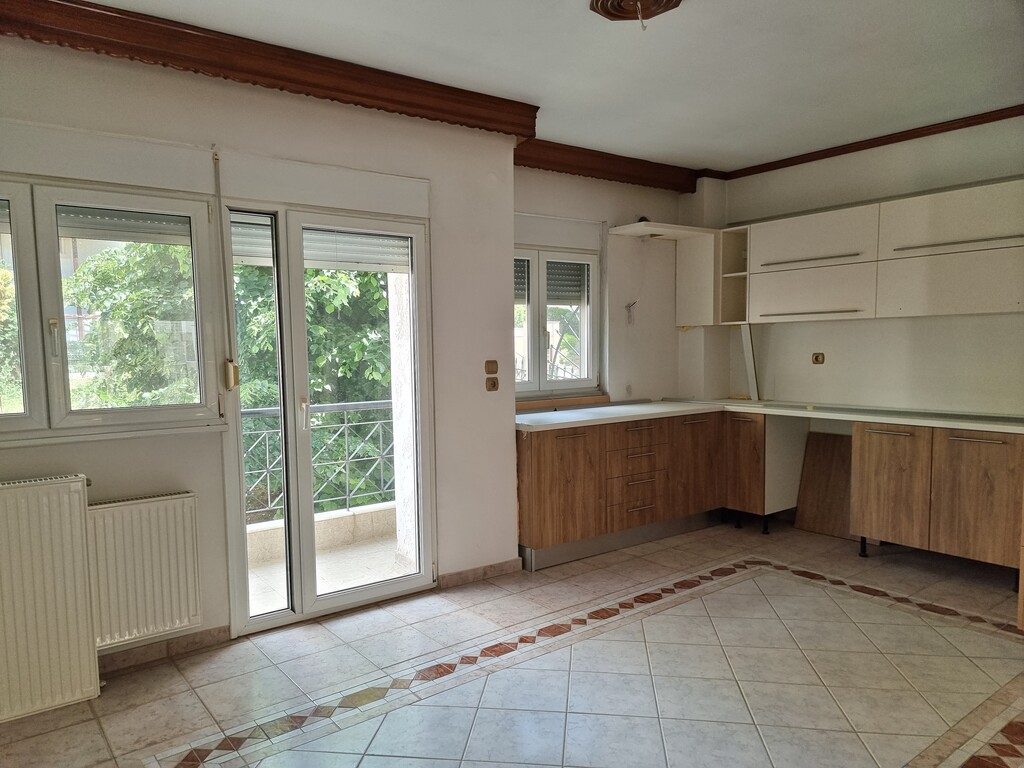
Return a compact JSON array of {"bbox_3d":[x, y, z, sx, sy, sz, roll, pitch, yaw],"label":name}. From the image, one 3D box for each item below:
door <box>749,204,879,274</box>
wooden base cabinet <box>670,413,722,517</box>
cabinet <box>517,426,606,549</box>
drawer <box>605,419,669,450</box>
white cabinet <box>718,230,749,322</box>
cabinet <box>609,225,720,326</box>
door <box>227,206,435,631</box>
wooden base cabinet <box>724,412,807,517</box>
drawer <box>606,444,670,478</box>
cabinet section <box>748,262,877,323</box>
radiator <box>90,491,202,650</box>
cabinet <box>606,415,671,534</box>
[{"bbox_3d":[2.087,-0.991,4.959,0.030,0.367,0.963,-3,4,-36],"label":"door"},{"bbox_3d":[1.172,0.565,5.383,0.591,0.721,0.580,-3,4,-36],"label":"wooden base cabinet"},{"bbox_3d":[0.203,0.623,4.681,0.616,0.721,0.580,-3,4,-36],"label":"cabinet"},{"bbox_3d":[0.724,0.328,4.971,0.595,0.183,0.460,-3,4,-36],"label":"drawer"},{"bbox_3d":[1.858,-0.834,5.561,0.350,0.729,0.267,-3,4,-36],"label":"white cabinet"},{"bbox_3d":[1.185,-0.816,5.476,0.841,0.736,0.378,-3,4,-36],"label":"cabinet"},{"bbox_3d":[-0.920,0.156,3.747,1.134,2.084,0.080,-3,4,-36],"label":"door"},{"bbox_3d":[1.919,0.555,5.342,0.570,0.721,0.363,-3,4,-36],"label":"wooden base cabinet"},{"bbox_3d":[0.726,0.509,4.982,0.595,0.180,0.460,-3,4,-36],"label":"drawer"},{"bbox_3d":[2.182,-0.621,4.989,0.345,0.361,0.929,-3,4,-36],"label":"cabinet section"},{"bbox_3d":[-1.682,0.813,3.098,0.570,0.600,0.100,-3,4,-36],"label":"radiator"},{"bbox_3d":[0.693,0.594,5.036,0.595,0.721,0.580,-3,4,-36],"label":"cabinet"}]

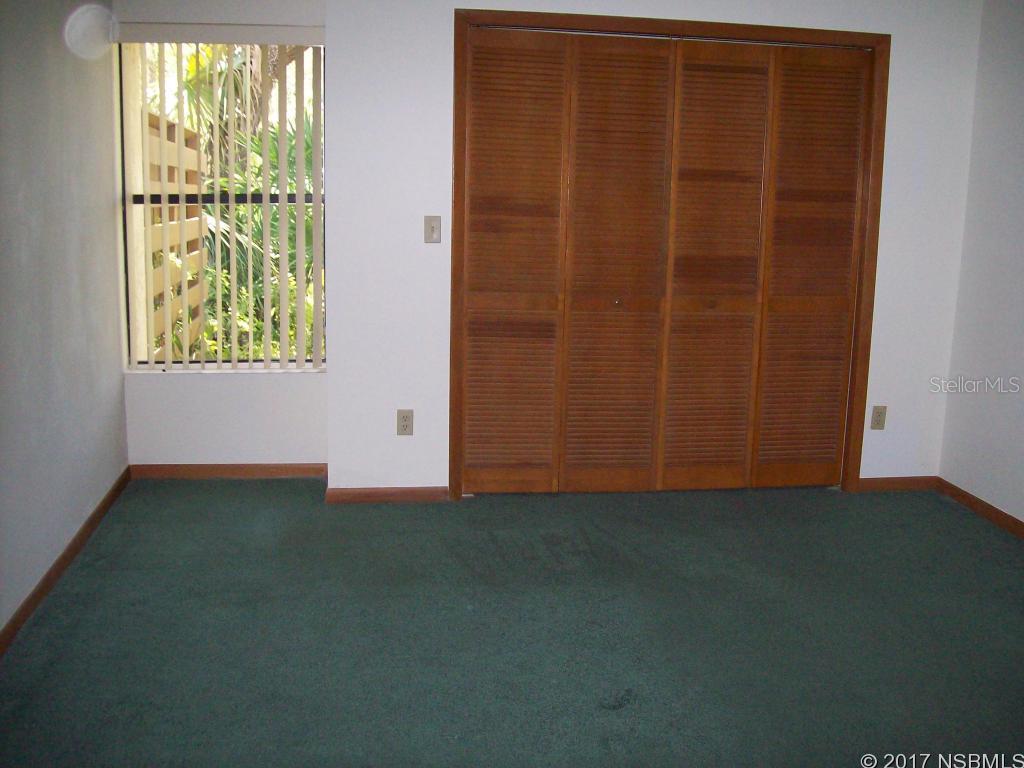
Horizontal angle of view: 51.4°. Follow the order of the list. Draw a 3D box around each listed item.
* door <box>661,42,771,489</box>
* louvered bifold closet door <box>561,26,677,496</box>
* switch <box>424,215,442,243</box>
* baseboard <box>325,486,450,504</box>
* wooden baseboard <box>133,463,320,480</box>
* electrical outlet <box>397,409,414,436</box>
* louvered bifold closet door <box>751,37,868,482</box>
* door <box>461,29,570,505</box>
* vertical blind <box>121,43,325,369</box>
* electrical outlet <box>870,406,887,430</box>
[{"bbox_3d":[0.918,-0.505,4.841,0.454,2.015,0.034,0,9,-9],"label":"door"},{"bbox_3d":[0.462,-0.503,4.769,0.469,2.015,0.034,0,9,-9],"label":"louvered bifold closet door"},{"bbox_3d":[-0.339,-0.660,4.558,0.070,0.115,0.009,0,9,-9],"label":"switch"},{"bbox_3d":[-0.551,0.493,4.715,0.542,0.071,0.016,0,9,-9],"label":"baseboard"},{"bbox_3d":[-1.343,0.416,5.067,0.913,0.070,0.016,0,9,-9],"label":"wooden baseboard"},{"bbox_3d":[-0.468,0.171,4.678,0.070,0.115,0.009,0,9,-9],"label":"electrical outlet"},{"bbox_3d":[1.367,-0.506,4.913,0.455,2.015,0.034,0,9,-9],"label":"louvered bifold closet door"},{"bbox_3d":[0.013,-0.501,4.698,0.440,2.015,0.034,0,9,-9],"label":"door"},{"bbox_3d":[-1.313,-0.797,4.874,0.901,1.467,0.090,0,9,-9],"label":"vertical blind"},{"bbox_3d":[1.734,0.162,5.027,0.070,0.115,0.009,0,9,-9],"label":"electrical outlet"}]

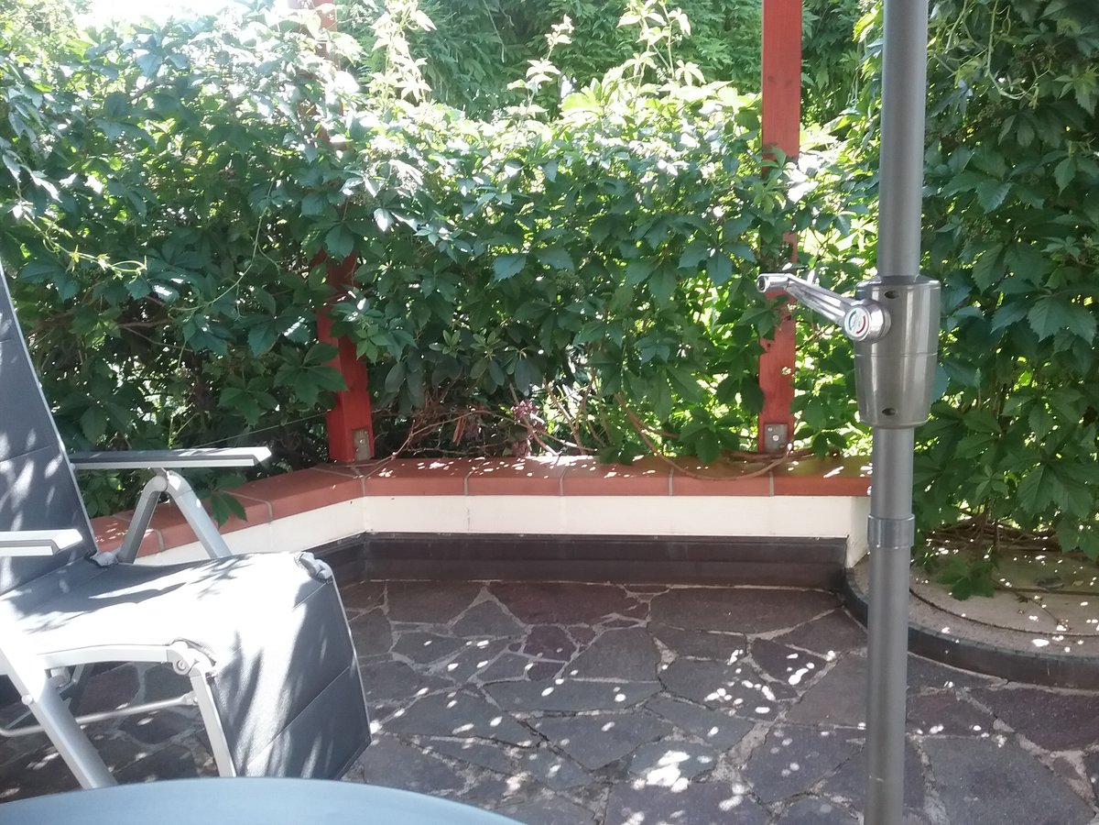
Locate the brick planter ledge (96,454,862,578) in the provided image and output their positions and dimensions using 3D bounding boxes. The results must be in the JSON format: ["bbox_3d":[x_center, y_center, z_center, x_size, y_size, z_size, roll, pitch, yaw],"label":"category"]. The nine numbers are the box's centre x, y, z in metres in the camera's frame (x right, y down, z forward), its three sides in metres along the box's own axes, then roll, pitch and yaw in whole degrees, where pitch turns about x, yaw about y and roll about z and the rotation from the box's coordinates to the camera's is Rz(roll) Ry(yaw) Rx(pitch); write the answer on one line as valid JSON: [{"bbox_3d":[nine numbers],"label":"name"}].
[{"bbox_3d":[-0.143,0.380,2.783,2.255,0.324,0.825,-2,12,5],"label":"brick planter ledge"}]

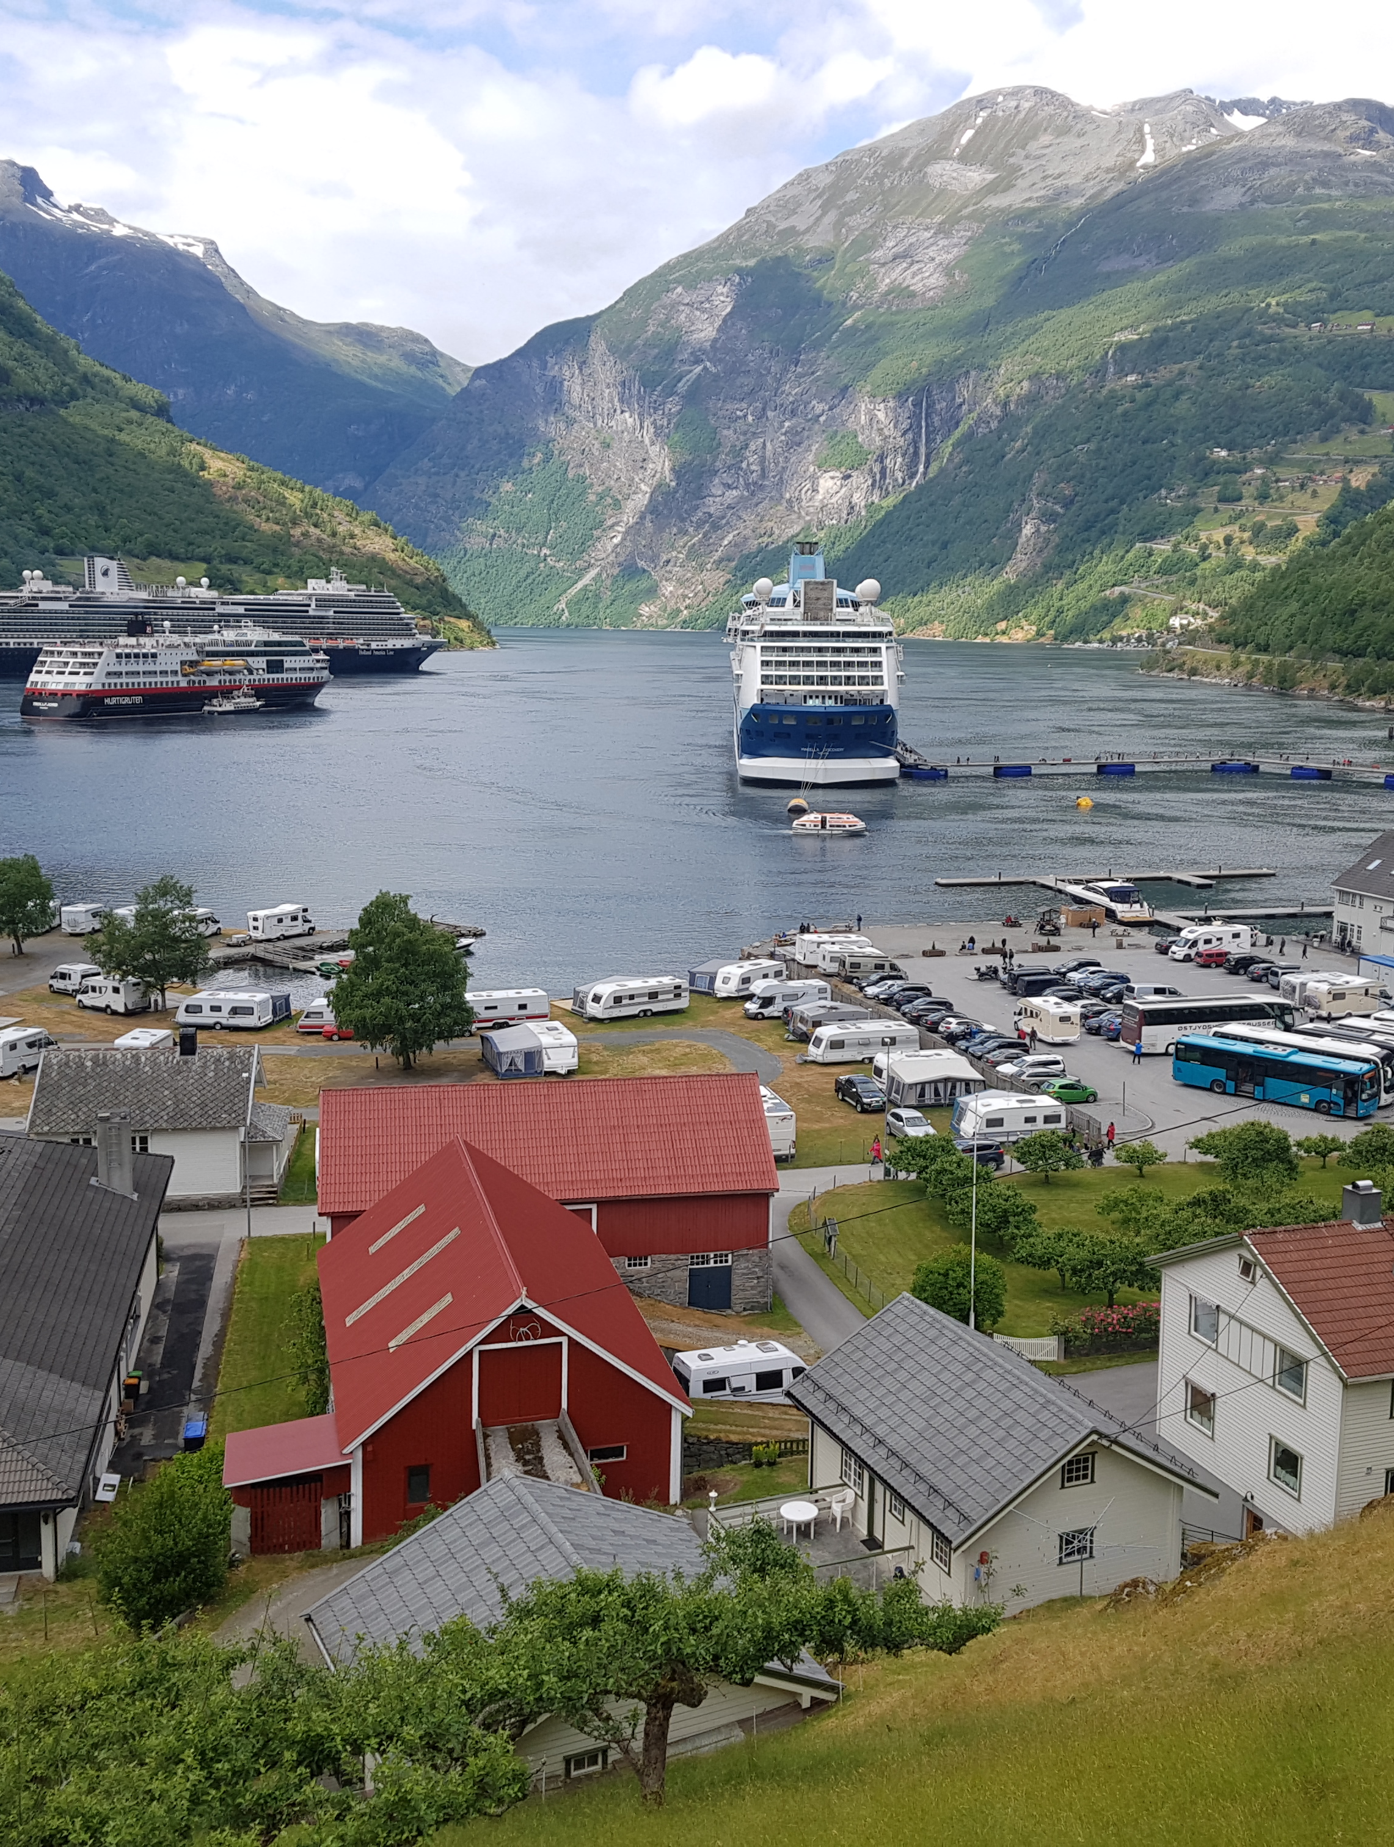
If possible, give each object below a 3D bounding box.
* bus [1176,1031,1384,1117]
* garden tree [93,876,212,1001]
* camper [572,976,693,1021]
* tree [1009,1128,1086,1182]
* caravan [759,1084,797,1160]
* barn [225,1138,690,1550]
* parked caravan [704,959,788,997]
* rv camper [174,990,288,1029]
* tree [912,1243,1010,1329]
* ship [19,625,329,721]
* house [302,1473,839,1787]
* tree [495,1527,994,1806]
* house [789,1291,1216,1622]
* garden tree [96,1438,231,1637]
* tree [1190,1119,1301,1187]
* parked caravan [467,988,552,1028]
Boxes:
[{"bbox_3d":[38.050,10.060,121.990,12.730,3.270,2.550,9,12,40],"label":"bus"},{"bbox_3d":[-44.258,1.731,151.470,9.500,10.800,9.500,-2,10,-16],"label":"garden tree"},{"bbox_3d":[-4.895,6.198,151.096,8.600,2.650,2.500,-5,11,-29],"label":"camper"},{"bbox_3d":[18.647,12.375,98.286,4.100,2.750,4.000,0,10,0],"label":"tree"},{"bbox_3d":[4.146,12.055,112.665,2.300,2.900,6.600,-1,10,-11],"label":"caravan"},{"bbox_3d":[-9.232,13.843,66.012,14.718,7.441,18.668,-2,10,-13],"label":"barn"},{"bbox_3d":[4.700,4.890,155.860,6.180,2.590,2.390,-7,12,-40],"label":"parked caravan"},{"bbox_3d":[-35.930,6.680,140.410,6.710,2.520,2.410,2,10,8],"label":"rv camper"},{"bbox_3d":[10.609,14.782,74.994,3.850,3.250,3.850,0,10,0],"label":"tree"},{"bbox_3d":[-160.379,-85.124,602.364,21.500,30.500,135.500,5,11,25],"label":"ship"},{"bbox_3d":[-2.449,13.881,33.909,8.200,5.100,6.600,-4,11,-25],"label":"house"},{"bbox_3d":[0.617,9.591,24.121,6.400,3.900,4.400,0,10,0],"label":"tree"},{"bbox_3d":[7.058,12.437,44.617,6.793,4.314,8.741,-3,10,-21],"label":"house"},{"bbox_3d":[-14.715,16.946,51.071,3.800,5.100,4.300,0,10,0],"label":"garden tree"},{"bbox_3d":[31.383,13.314,106.138,5.938,3.777,5.938,0,10,0],"label":"tree"},{"bbox_3d":[-15.005,6.590,145.785,6.600,2.600,2.300,-2,10,-16],"label":"parked caravan"}]

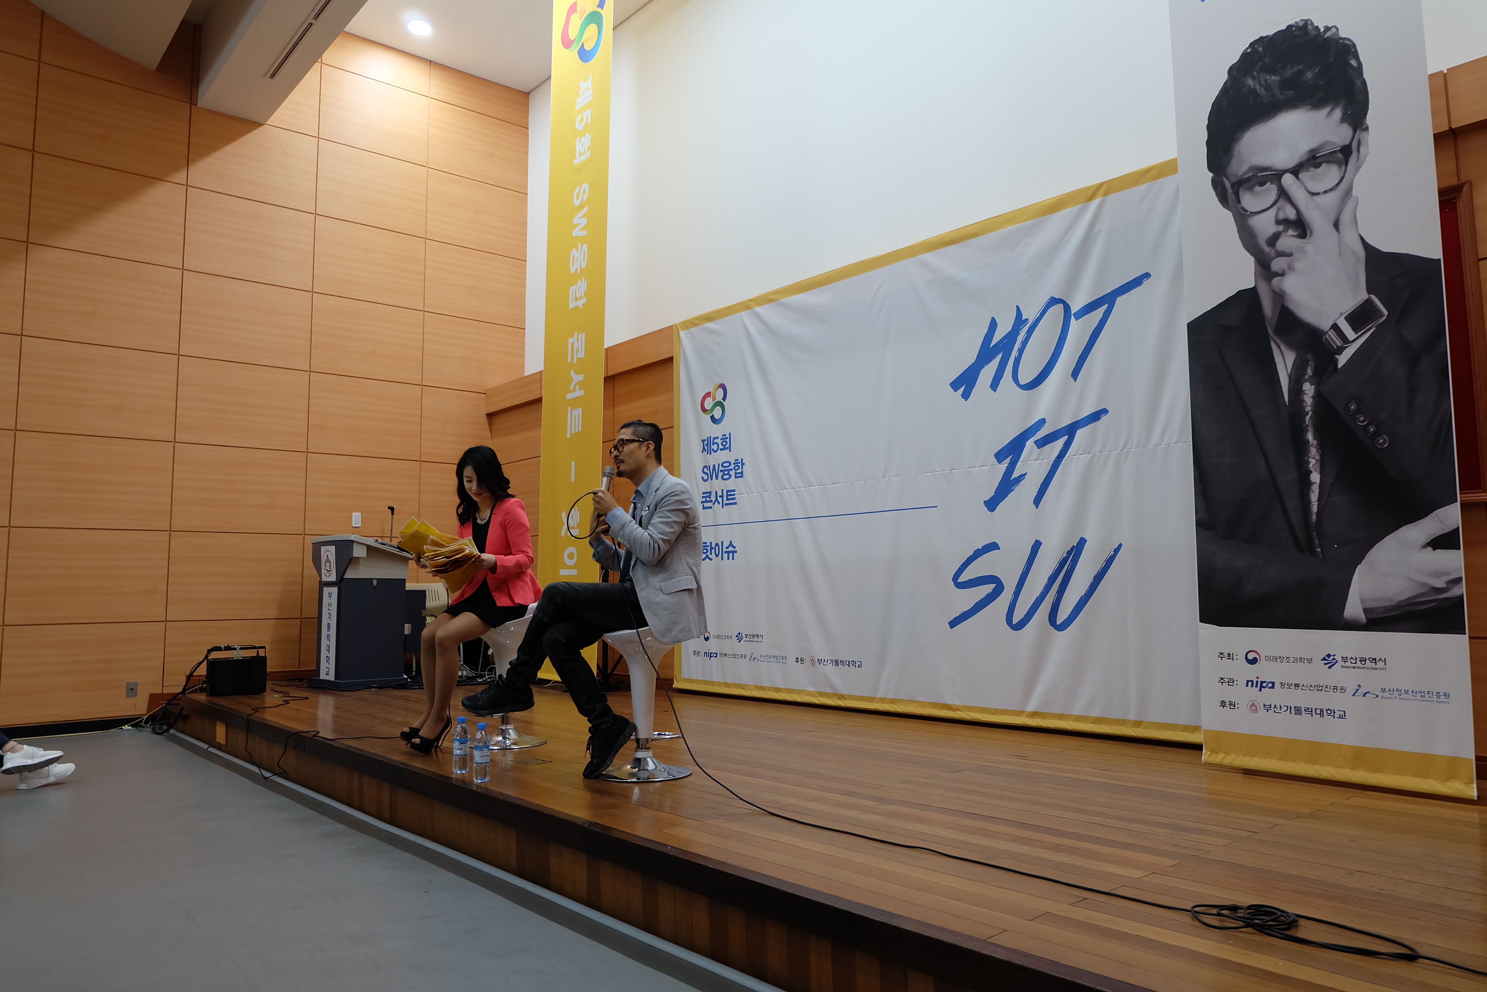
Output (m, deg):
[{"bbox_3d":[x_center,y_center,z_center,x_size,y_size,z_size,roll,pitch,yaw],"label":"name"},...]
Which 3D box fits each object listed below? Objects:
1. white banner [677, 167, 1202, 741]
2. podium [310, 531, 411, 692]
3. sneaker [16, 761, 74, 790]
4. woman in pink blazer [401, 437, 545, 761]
[{"bbox_3d":[0.822,-0.097,5.876,0.040,2.710,4.004,4,-7,-42],"label":"white banner"},{"bbox_3d":[-3.040,0.905,7.802,0.570,1.140,0.860,4,-7,-38],"label":"podium"},{"bbox_3d":[-3.658,1.440,5.183,0.100,0.100,0.265,-5,5,41],"label":"sneaker"},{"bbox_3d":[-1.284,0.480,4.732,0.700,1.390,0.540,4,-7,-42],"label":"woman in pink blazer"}]

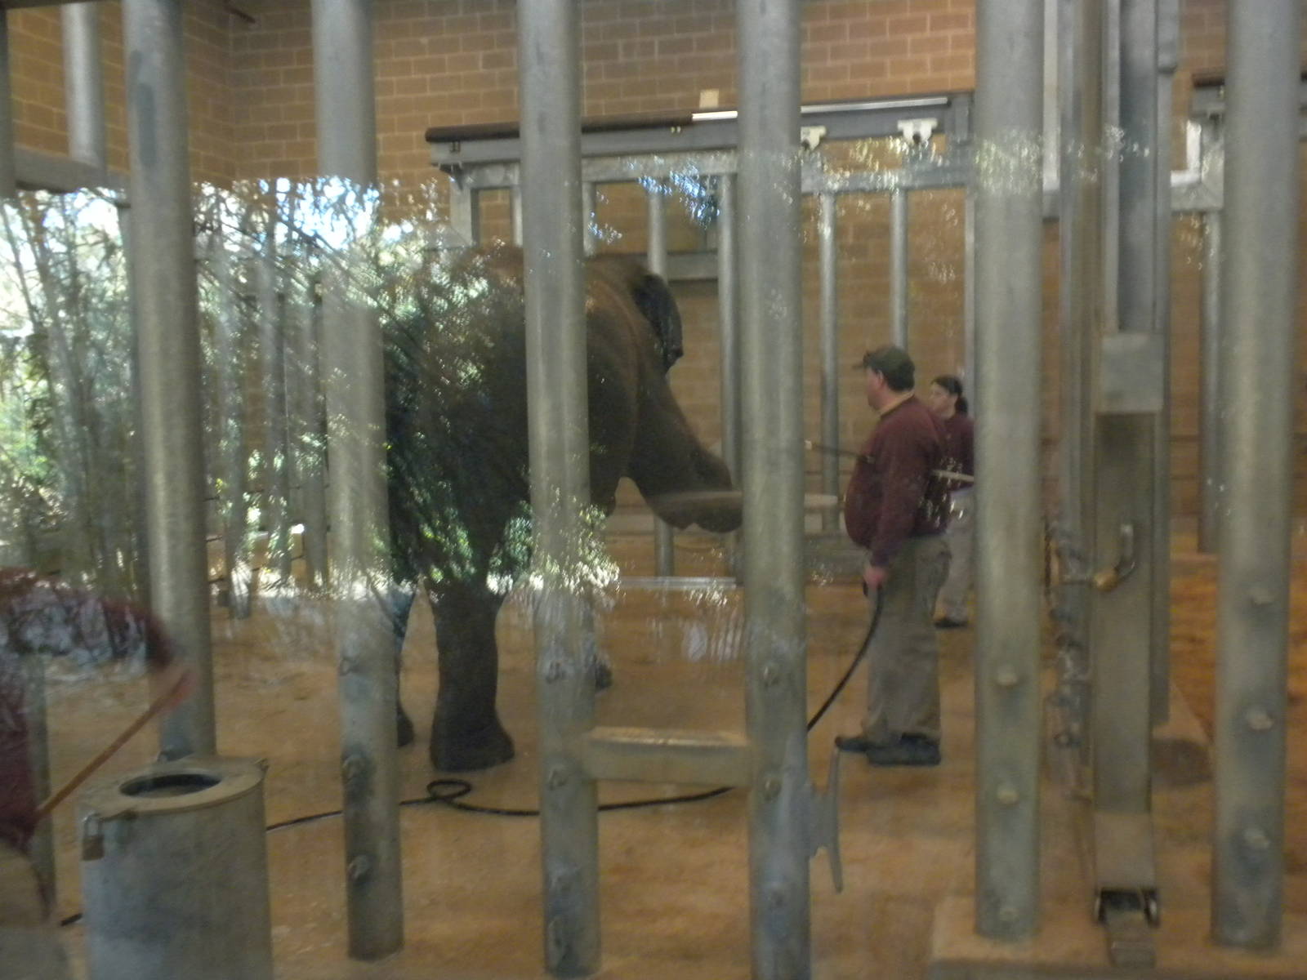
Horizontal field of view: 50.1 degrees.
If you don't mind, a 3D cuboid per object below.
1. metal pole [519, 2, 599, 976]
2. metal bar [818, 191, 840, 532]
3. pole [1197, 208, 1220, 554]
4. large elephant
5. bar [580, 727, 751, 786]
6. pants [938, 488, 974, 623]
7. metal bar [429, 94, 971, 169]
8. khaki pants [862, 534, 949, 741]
[{"bbox_3d":[-0.265,-0.169,3.933,0.170,3.100,0.170,0,5,13],"label":"metal pole"},{"bbox_3d":[1.409,-1.011,11.170,0.140,2.699,0.140,0,5,13],"label":"metal bar"},{"bbox_3d":[4.296,-0.831,10.787,0.165,2.650,0.165,0,5,13],"label":"pole"},{"bbox_3d":[-0.330,-0.084,7.280,1.380,2.400,2.900,2,5,33],"label":"large elephant"},{"bbox_3d":[0.049,0.749,3.939,0.500,0.110,0.152,0,5,13],"label":"bar"},{"bbox_3d":[2.075,0.419,9.419,0.320,0.930,0.370,-2,5,-7],"label":"pants"},{"bbox_3d":[0.272,-2.877,11.272,4.459,0.300,0.200,0,5,13],"label":"metal bar"},{"bbox_3d":[1.096,0.640,6.122,0.380,0.960,0.420,-1,5,4],"label":"khaki pants"}]

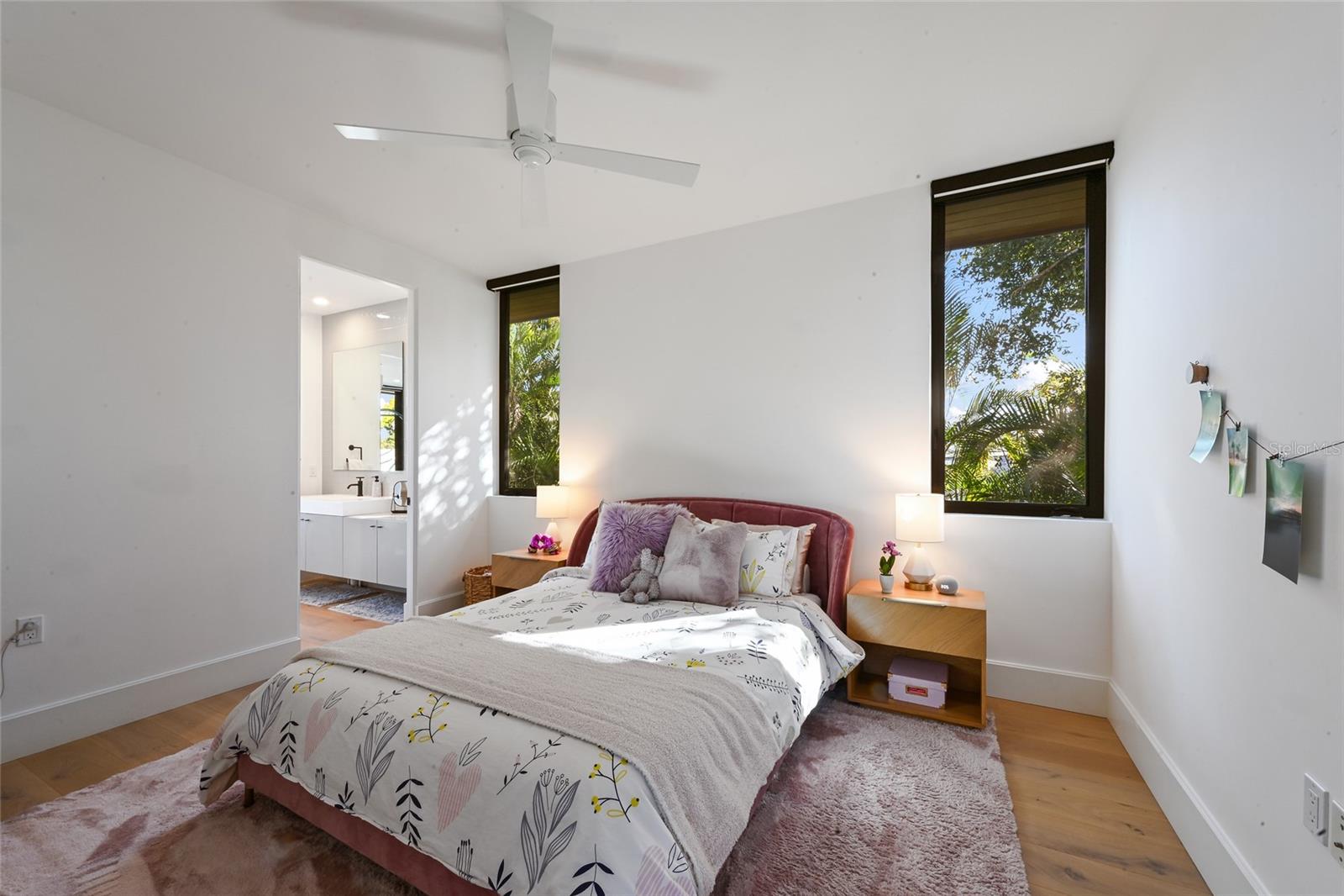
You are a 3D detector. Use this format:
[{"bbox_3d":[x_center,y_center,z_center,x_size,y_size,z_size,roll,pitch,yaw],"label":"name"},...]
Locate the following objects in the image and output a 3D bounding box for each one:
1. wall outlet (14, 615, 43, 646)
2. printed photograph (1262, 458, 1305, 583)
[{"bbox_3d":[-2.703,0.767,2.198,0.014,0.118,0.072,0,-1,28],"label":"wall outlet"},{"bbox_3d":[1.351,0.155,1.156,0.015,0.250,0.150,0,-1,28],"label":"printed photograph"}]

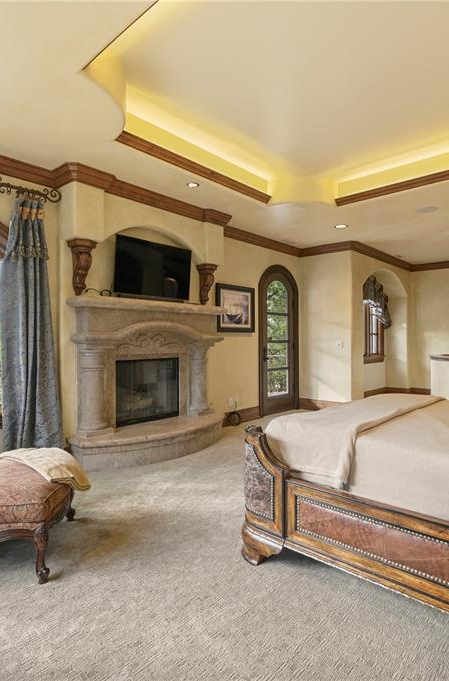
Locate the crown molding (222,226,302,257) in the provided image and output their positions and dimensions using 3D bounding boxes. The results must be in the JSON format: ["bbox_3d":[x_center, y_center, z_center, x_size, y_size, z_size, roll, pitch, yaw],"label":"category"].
[{"bbox_3d":[0.700,-1.637,6.674,0.120,0.150,2.220,0,0,43],"label":"crown molding"}]

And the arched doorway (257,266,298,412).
[{"bbox_3d":[0.971,-0.022,7.092,0.160,2.630,1.230,0,0,43],"label":"arched doorway"}]

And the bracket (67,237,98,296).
[{"bbox_3d":[-1.520,-0.762,4.239,0.240,0.560,0.230,0,0,43],"label":"bracket"}]

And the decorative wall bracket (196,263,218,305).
[{"bbox_3d":[-0.253,-0.765,5.579,0.240,0.560,0.220,0,0,43],"label":"decorative wall bracket"}]

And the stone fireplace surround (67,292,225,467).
[{"bbox_3d":[-0.679,0.417,4.750,0.760,1.770,2.140,0,0,43],"label":"stone fireplace surround"}]

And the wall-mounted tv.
[{"bbox_3d":[-0.854,-0.879,4.958,0.060,0.665,1.140,0,0,43],"label":"wall-mounted tv"}]

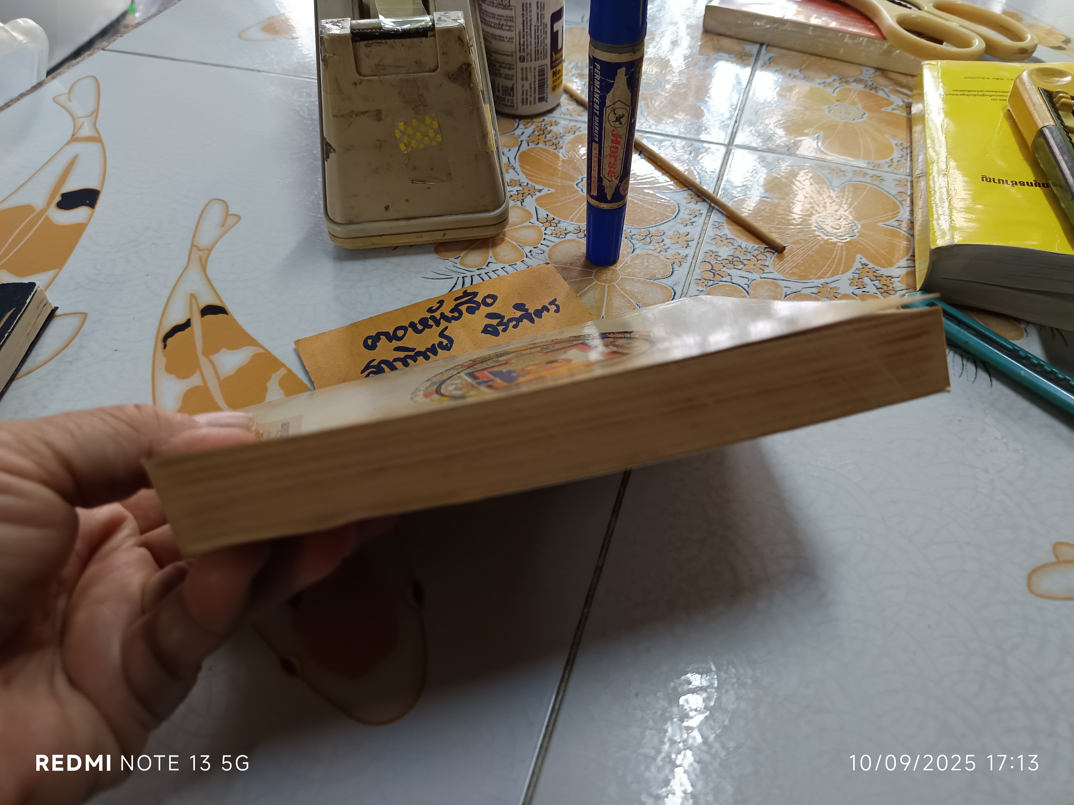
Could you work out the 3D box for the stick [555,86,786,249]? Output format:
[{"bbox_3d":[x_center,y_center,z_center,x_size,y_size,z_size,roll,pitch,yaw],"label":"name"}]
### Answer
[{"bbox_3d":[0.059,-0.133,0.394,0.004,0.004,0.200,-25,53,-20],"label":"stick"}]

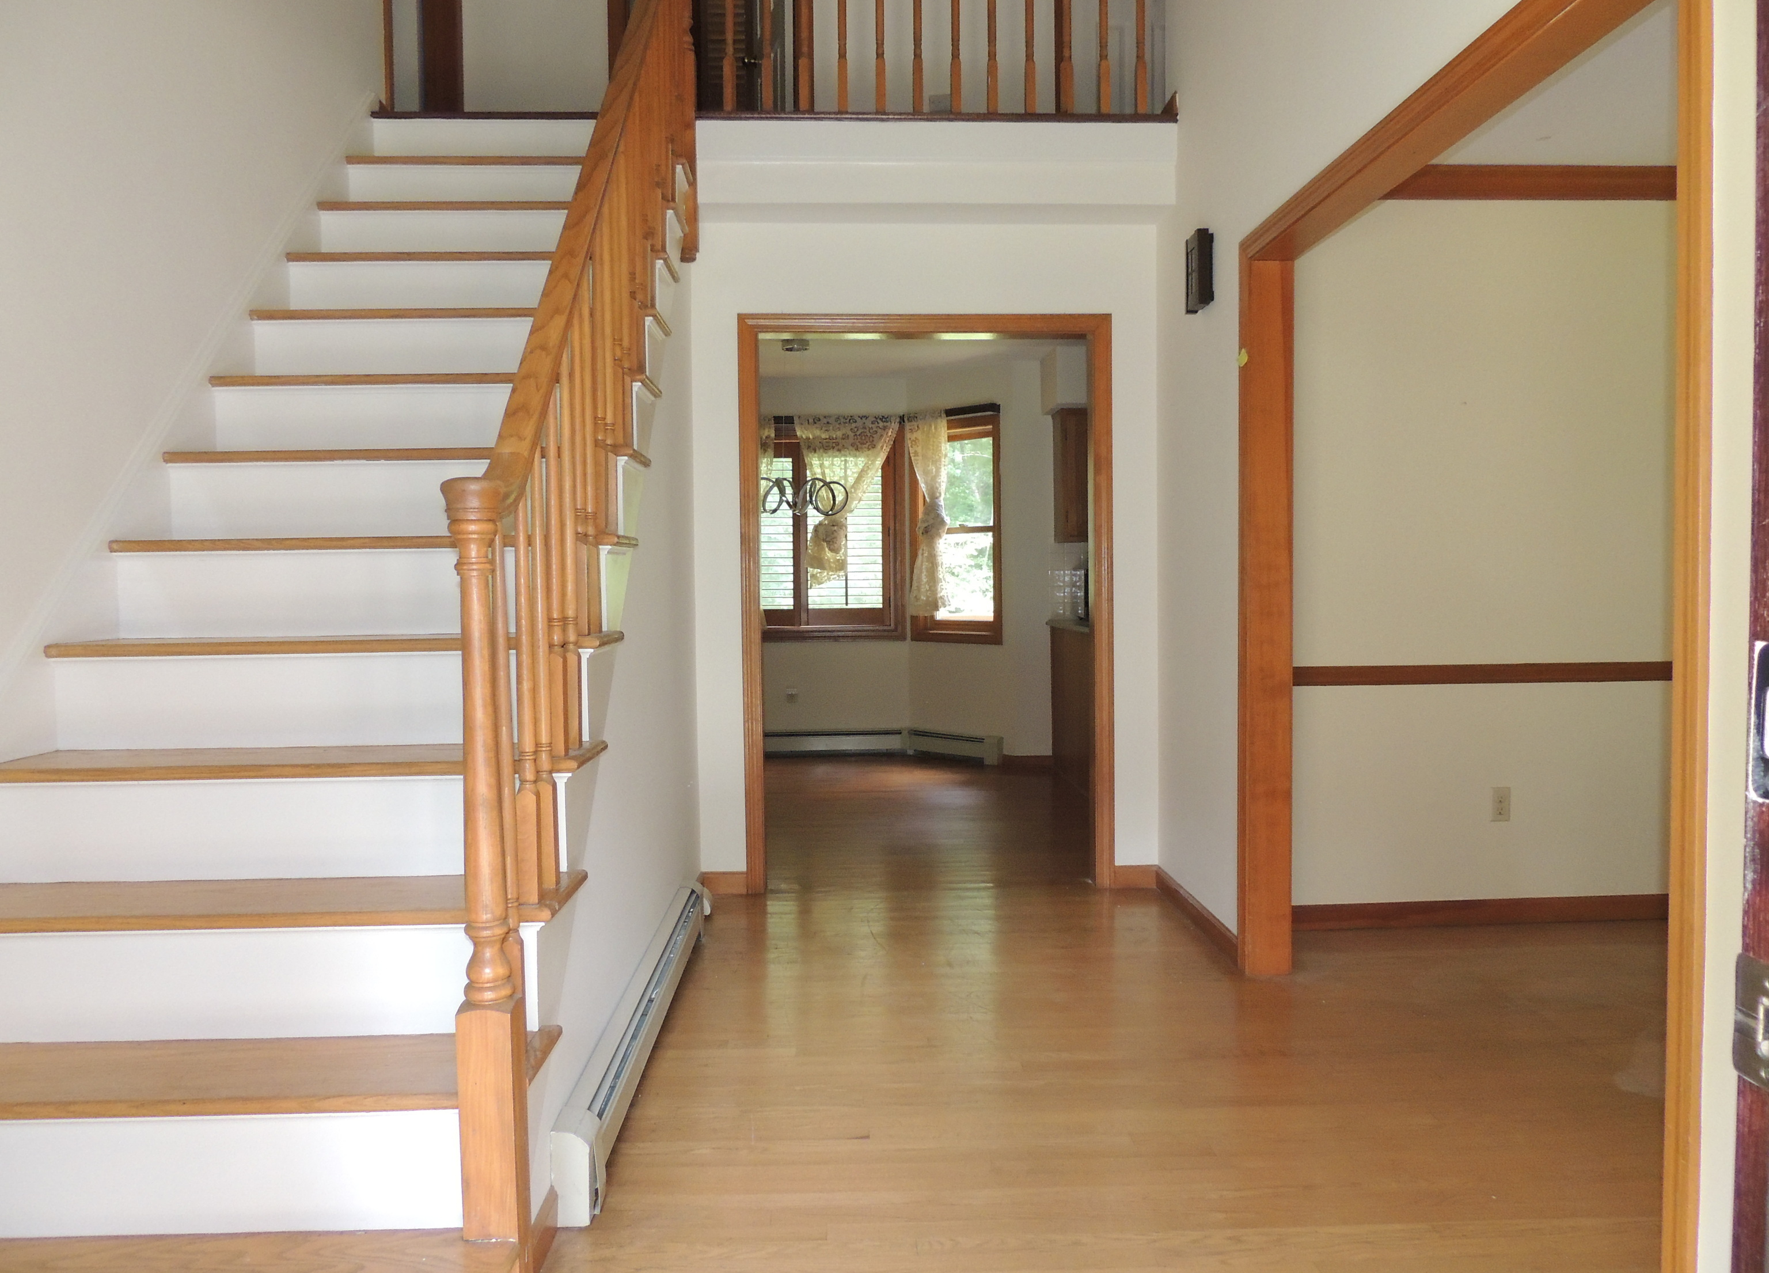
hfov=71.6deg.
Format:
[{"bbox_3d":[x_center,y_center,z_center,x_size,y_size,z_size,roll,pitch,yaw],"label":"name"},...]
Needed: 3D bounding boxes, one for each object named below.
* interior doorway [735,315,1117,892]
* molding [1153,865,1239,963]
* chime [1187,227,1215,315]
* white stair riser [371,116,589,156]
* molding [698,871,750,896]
[{"bbox_3d":[0.162,-0.116,4.560,1.362,2.122,0.148,-1,2,-2],"label":"interior doorway"},{"bbox_3d":[1.031,0.912,4.112,0.016,0.084,0.931,-1,2,-2],"label":"molding"},{"bbox_3d":[0.997,-1.153,3.883,0.046,0.235,0.134,-1,2,-2],"label":"chime"},{"bbox_3d":[-1.190,-1.640,4.125,1.033,0.185,0.020,-1,2,-2],"label":"white stair riser"},{"bbox_3d":[-0.588,0.909,4.509,0.168,0.084,0.016,-1,2,-2],"label":"molding"}]

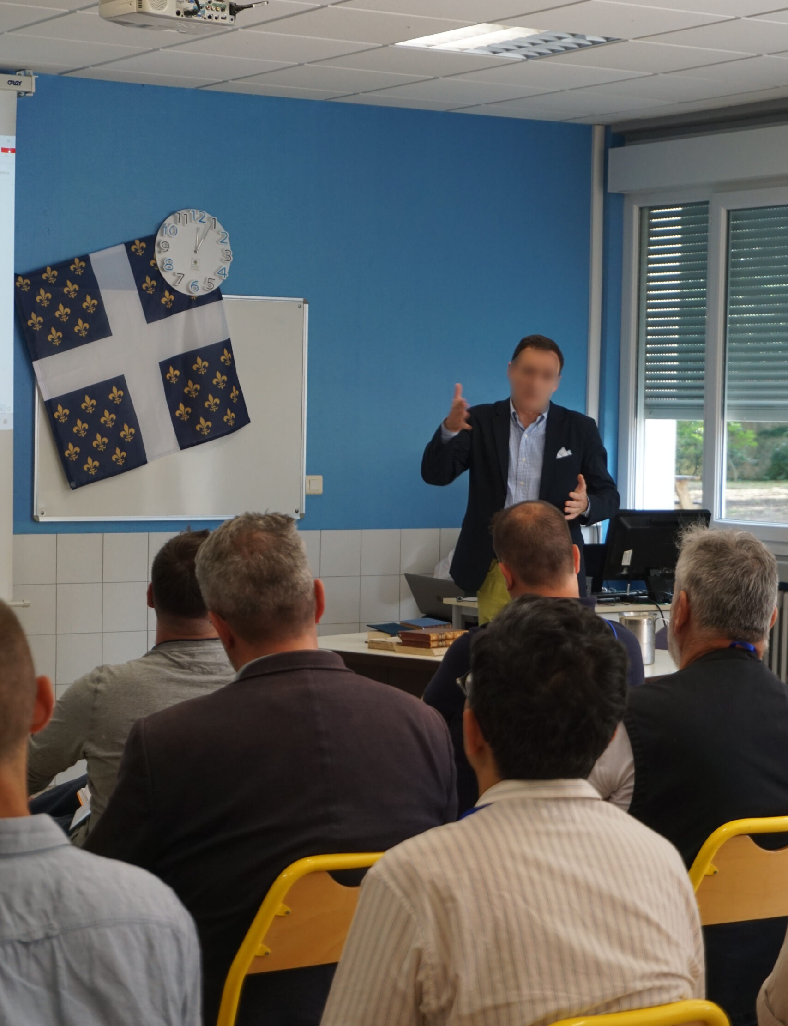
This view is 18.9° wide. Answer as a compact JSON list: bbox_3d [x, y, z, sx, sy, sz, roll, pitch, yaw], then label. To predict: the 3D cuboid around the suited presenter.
[{"bbox_3d":[0.458,0.261,8.503,0.670,1.800,0.460,1,3,10],"label":"suited presenter"}]

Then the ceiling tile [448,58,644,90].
[{"bbox_3d":[0.586,-1.682,9.047,0.595,0.020,0.595,-1,3,-32],"label":"ceiling tile"}]

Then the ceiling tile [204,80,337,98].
[{"bbox_3d":[-0.468,-1.732,9.645,0.597,0.020,0.280,-1,3,-32],"label":"ceiling tile"}]

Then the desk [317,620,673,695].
[{"bbox_3d":[0.361,0.825,7.705,1.420,0.750,0.800,3,4,39],"label":"desk"}]

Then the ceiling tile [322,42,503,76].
[{"bbox_3d":[0.070,-1.674,8.733,0.595,0.020,0.595,-1,3,-32],"label":"ceiling tile"}]

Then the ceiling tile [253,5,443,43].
[{"bbox_3d":[-0.116,-1.643,7.936,0.597,0.020,0.597,-1,3,-32],"label":"ceiling tile"}]

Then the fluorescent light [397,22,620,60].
[{"bbox_3d":[0.388,-1.664,8.214,0.595,0.065,0.595,-1,3,-32],"label":"fluorescent light"}]

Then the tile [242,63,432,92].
[{"bbox_3d":[-0.236,-1.710,9.271,0.597,0.020,0.597,-1,3,-32],"label":"tile"}]

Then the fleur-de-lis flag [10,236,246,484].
[{"bbox_3d":[-1.021,-0.648,9.458,0.830,0.860,0.050,-21,14,-29],"label":"fleur-de-lis flag"}]

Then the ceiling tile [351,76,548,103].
[{"bbox_3d":[0.274,-1.718,9.586,0.597,0.020,0.597,-1,3,-32],"label":"ceiling tile"}]

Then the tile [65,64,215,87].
[{"bbox_3d":[-0.985,-1.718,9.293,0.595,0.020,0.270,-1,3,-32],"label":"tile"}]

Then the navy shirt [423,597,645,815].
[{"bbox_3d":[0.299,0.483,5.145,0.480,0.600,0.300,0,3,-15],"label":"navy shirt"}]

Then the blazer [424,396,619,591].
[{"bbox_3d":[0.465,-0.063,8.700,0.710,0.730,0.420,1,3,7],"label":"blazer"}]

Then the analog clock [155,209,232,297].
[{"bbox_3d":[-0.810,-1.051,9.560,0.350,0.350,0.045,-1,3,-32],"label":"analog clock"}]

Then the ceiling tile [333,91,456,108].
[{"bbox_3d":[0.042,-1.740,9.960,0.597,0.020,0.280,-1,3,-32],"label":"ceiling tile"}]

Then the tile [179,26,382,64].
[{"bbox_3d":[-0.441,-1.667,8.420,0.595,0.020,0.595,-1,3,-32],"label":"tile"}]

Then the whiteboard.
[{"bbox_3d":[-0.887,-0.428,9.575,1.210,0.910,0.025,-1,3,-32],"label":"whiteboard"}]

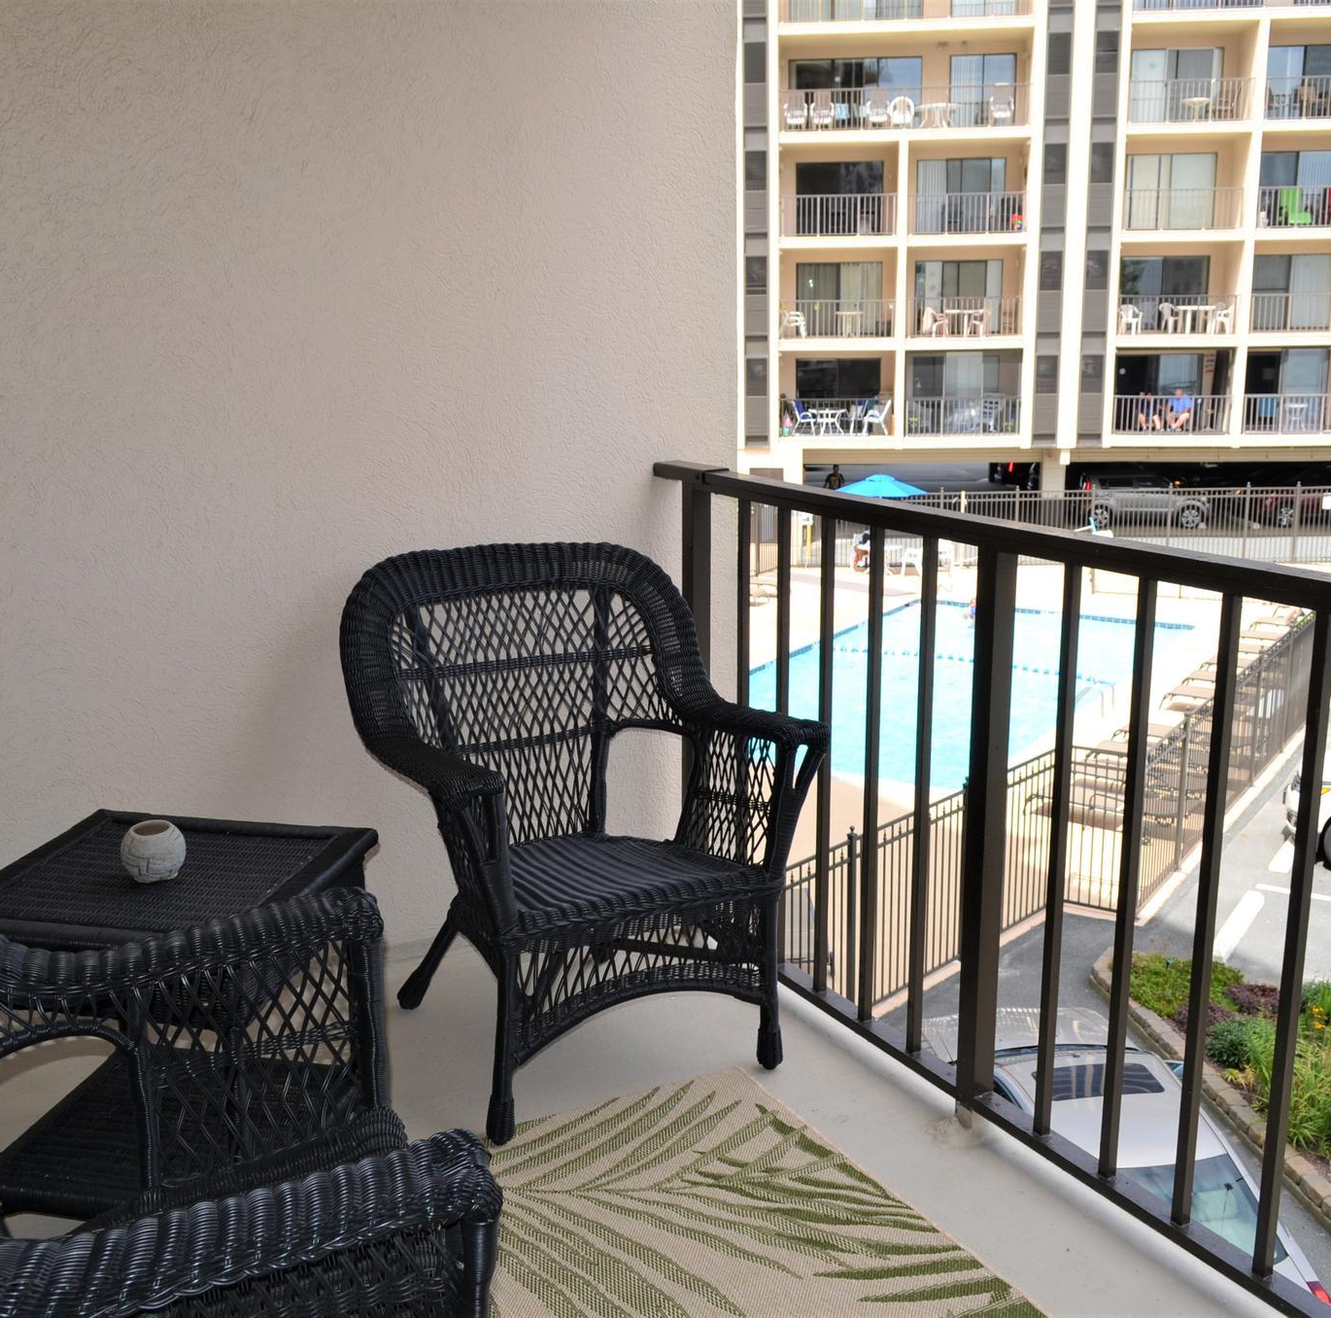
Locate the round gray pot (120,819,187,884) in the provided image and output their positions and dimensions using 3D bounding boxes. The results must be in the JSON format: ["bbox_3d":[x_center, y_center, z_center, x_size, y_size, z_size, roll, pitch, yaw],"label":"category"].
[{"bbox_3d":[-0.774,0.290,2.248,0.099,0.084,0.099,-7,15,-26],"label":"round gray pot"}]

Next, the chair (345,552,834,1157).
[{"bbox_3d":[-0.165,0.280,2.783,0.745,0.920,0.628,-7,15,-26],"label":"chair"}]

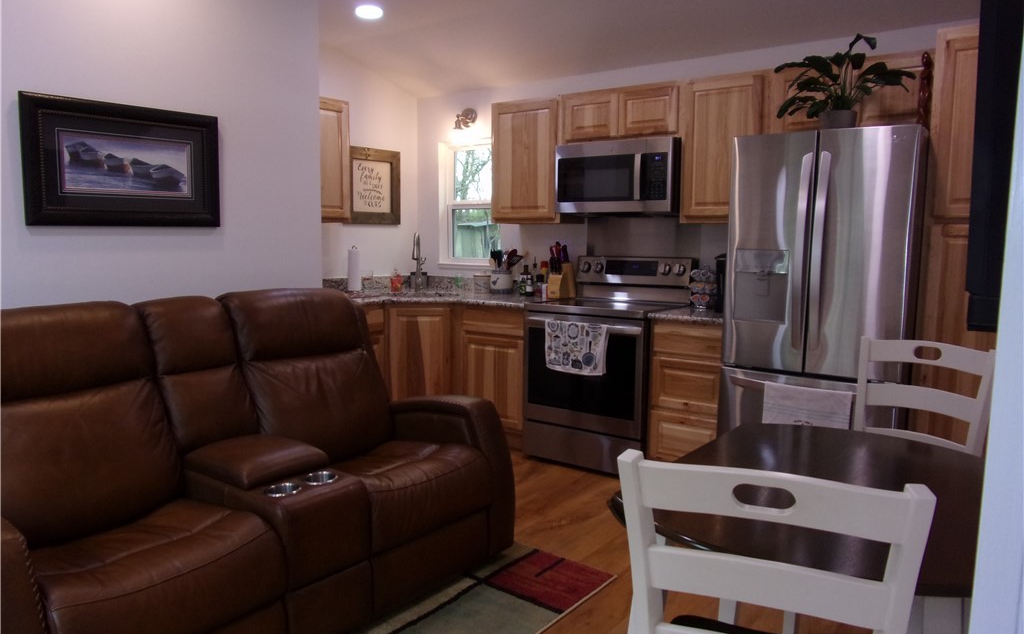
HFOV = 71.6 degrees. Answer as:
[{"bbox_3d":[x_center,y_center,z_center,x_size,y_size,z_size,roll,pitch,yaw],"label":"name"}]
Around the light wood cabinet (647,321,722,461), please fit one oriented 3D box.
[{"bbox_3d":[1.079,0.419,3.837,0.425,0.835,0.630,5,8,34],"label":"light wood cabinet"}]

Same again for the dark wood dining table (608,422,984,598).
[{"bbox_3d":[0.718,0.759,1.684,0.715,0.760,1.060,5,8,34],"label":"dark wood dining table"}]

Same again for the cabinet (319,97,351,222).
[{"bbox_3d":[-1.353,-0.966,4.363,0.323,0.758,0.654,5,9,35],"label":"cabinet"}]

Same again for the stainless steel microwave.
[{"bbox_3d":[0.679,-0.826,4.264,0.754,0.401,0.405,5,9,35],"label":"stainless steel microwave"}]

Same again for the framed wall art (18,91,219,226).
[{"bbox_3d":[-1.524,-0.598,2.829,0.035,0.471,0.759,5,9,35],"label":"framed wall art"}]

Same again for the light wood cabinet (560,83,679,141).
[{"bbox_3d":[0.680,-1.143,4.121,0.759,0.310,0.325,5,8,34],"label":"light wood cabinet"}]

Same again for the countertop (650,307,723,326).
[{"bbox_3d":[1.071,-0.013,3.780,0.422,0.043,0.650,5,8,34],"label":"countertop"}]

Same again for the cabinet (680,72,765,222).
[{"bbox_3d":[1.171,-0.884,3.809,0.437,0.750,0.325,5,8,34],"label":"cabinet"}]

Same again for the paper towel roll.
[{"bbox_3d":[-1.086,-0.327,4.880,0.100,0.305,0.100,0,7,0],"label":"paper towel roll"}]

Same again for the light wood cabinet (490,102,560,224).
[{"bbox_3d":[0.162,-0.967,4.504,0.502,0.750,0.325,5,8,34],"label":"light wood cabinet"}]

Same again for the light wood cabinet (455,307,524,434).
[{"bbox_3d":[0.062,0.335,4.537,0.500,0.835,0.630,5,8,34],"label":"light wood cabinet"}]

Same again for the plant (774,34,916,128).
[{"bbox_3d":[1.460,-1.020,3.149,0.610,0.437,0.560,5,9,35],"label":"plant"}]

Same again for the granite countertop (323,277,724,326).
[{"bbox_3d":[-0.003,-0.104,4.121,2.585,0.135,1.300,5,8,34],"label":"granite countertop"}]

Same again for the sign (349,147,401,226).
[{"bbox_3d":[-1.005,-0.937,5.115,0.025,0.535,0.557,5,9,35],"label":"sign"}]

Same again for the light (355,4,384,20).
[{"bbox_3d":[-0.833,-1.776,4.142,0.165,0.030,0.165,7,-2,0],"label":"light"}]

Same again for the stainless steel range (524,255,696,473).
[{"bbox_3d":[0.576,0.247,4.255,0.759,1.185,0.725,5,9,35],"label":"stainless steel range"}]

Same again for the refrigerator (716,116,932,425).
[{"bbox_3d":[1.488,0.055,3.363,0.755,1.770,0.790,5,8,34],"label":"refrigerator"}]

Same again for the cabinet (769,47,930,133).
[{"bbox_3d":[1.661,-1.027,3.450,0.755,0.380,0.325,5,8,34],"label":"cabinet"}]

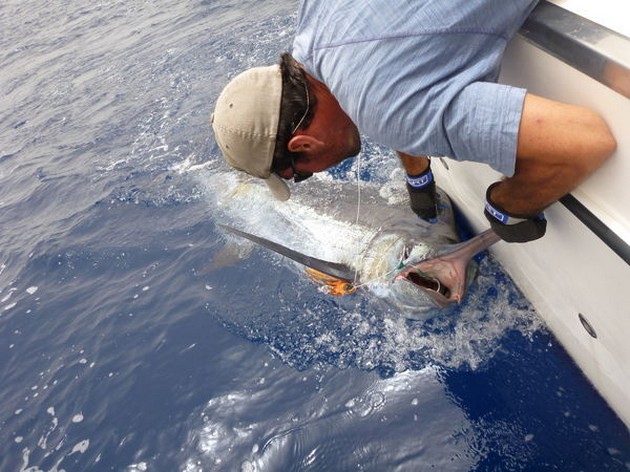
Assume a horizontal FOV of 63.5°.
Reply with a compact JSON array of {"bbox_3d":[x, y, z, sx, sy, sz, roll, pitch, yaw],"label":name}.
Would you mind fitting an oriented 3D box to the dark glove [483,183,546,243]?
[{"bbox_3d":[0.345,-0.040,0.880,0.110,0.130,0.105,26,76,17],"label":"dark glove"}]

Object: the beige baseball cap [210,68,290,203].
[{"bbox_3d":[-0.111,-0.181,0.890,0.150,0.255,0.180,5,49,-12],"label":"beige baseball cap"}]

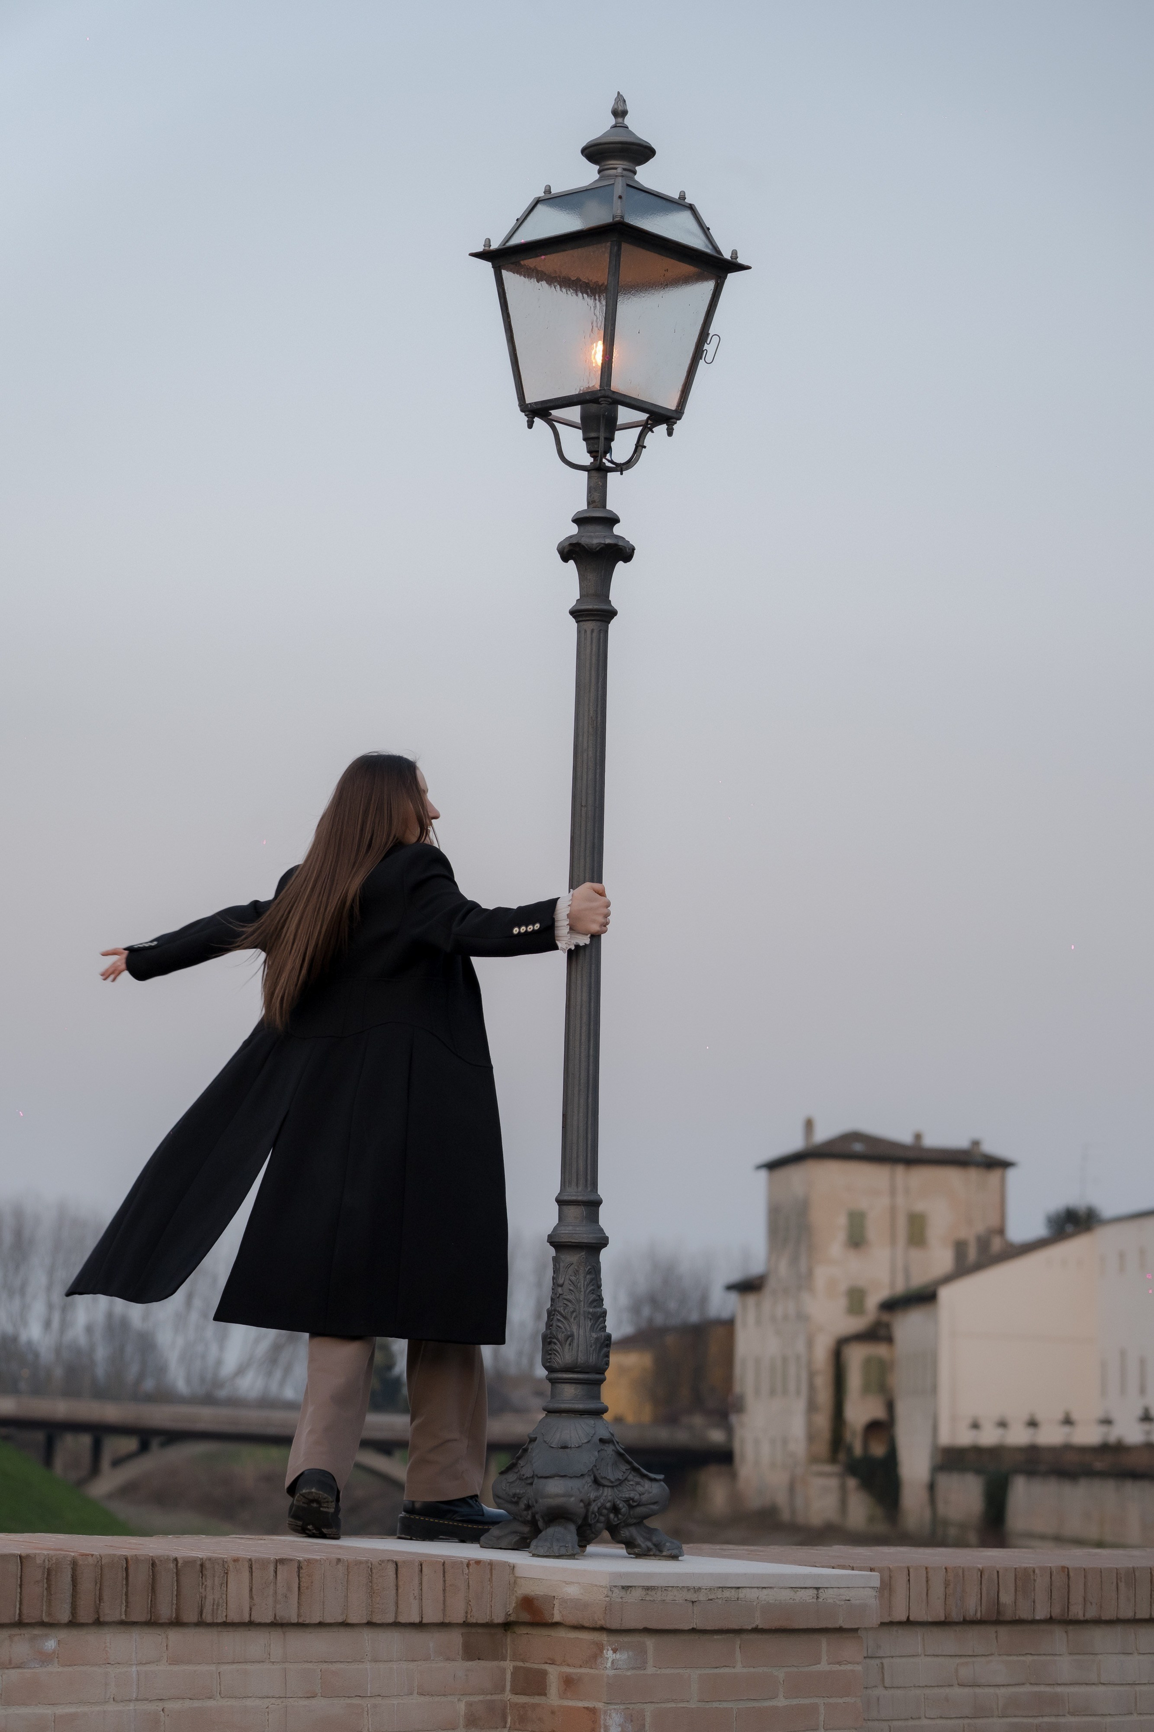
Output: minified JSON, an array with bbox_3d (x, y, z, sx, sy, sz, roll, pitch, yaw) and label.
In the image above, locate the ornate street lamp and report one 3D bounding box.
[{"bbox_3d":[0.068,-0.131,8.733,0.450,3.186,0.450,9,-11,-42],"label":"ornate street lamp"}]

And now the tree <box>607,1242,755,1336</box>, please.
[{"bbox_3d":[7.159,31.945,275.892,10.000,12.215,10.000,2,-8,0],"label":"tree"}]

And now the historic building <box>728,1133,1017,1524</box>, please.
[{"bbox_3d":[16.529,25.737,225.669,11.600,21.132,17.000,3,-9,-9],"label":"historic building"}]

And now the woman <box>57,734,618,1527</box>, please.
[{"bbox_3d":[-0.489,0.596,8.744,1.120,1.701,0.570,0,-8,8],"label":"woman"}]

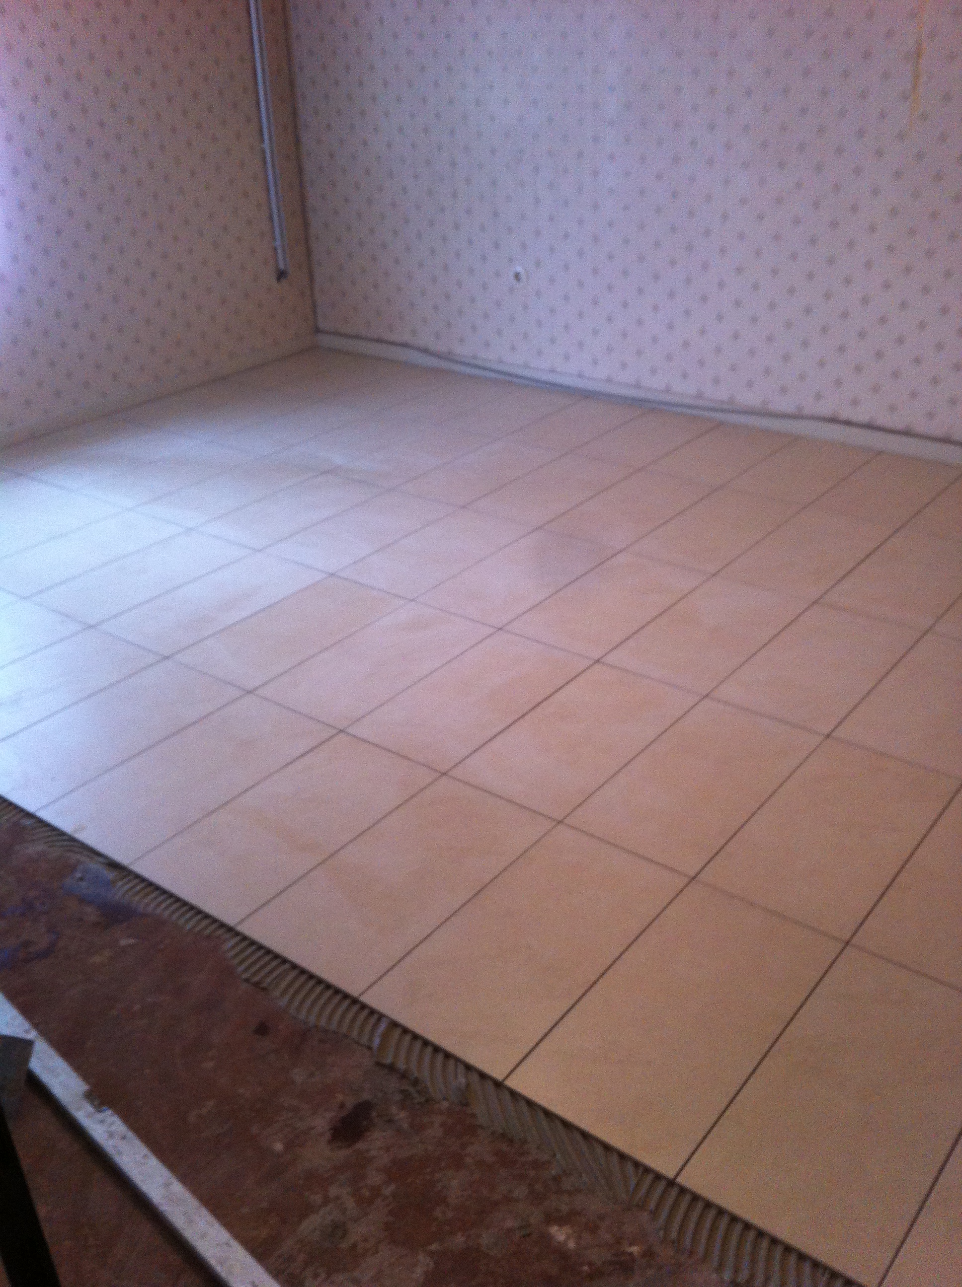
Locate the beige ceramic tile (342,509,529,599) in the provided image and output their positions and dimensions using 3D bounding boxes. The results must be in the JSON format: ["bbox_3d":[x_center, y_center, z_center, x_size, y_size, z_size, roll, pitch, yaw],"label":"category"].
[{"bbox_3d":[-0.122,-0.270,3.847,0.300,0.010,0.600,19,34,33],"label":"beige ceramic tile"}]

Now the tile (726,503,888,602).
[{"bbox_3d":[0.967,-0.263,3.766,0.300,0.010,0.600,19,34,33],"label":"tile"}]

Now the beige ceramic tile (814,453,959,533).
[{"bbox_3d":[1.325,-0.498,4.185,0.300,0.010,0.585,18,34,33],"label":"beige ceramic tile"}]

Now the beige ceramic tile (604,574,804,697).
[{"bbox_3d":[0.590,-0.028,3.326,0.300,0.010,0.600,18,34,33],"label":"beige ceramic tile"}]

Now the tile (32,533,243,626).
[{"bbox_3d":[-0.971,-0.197,3.761,0.300,0.010,0.600,19,34,33],"label":"tile"}]

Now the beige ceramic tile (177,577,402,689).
[{"bbox_3d":[-0.488,-0.036,3.407,0.300,0.010,0.600,18,34,33],"label":"beige ceramic tile"}]

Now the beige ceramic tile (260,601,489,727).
[{"bbox_3d":[-0.251,0.044,3.238,0.300,0.010,0.600,18,34,33],"label":"beige ceramic tile"}]

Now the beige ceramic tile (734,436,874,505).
[{"bbox_3d":[1.103,-0.582,4.370,0.300,0.010,0.600,19,34,33],"label":"beige ceramic tile"}]

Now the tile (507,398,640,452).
[{"bbox_3d":[0.353,-0.806,4.835,0.300,0.010,0.573,18,34,33],"label":"tile"}]

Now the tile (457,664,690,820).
[{"bbox_3d":[0.227,0.210,2.930,0.300,0.010,0.600,19,34,33],"label":"tile"}]

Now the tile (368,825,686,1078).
[{"bbox_3d":[0.097,0.527,2.347,0.300,0.010,0.600,19,34,33],"label":"tile"}]

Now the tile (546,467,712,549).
[{"bbox_3d":[0.487,-0.425,4.098,0.300,0.010,0.600,19,34,33],"label":"tile"}]

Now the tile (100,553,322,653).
[{"bbox_3d":[-0.725,-0.117,3.576,0.300,0.010,0.600,18,34,33],"label":"tile"}]

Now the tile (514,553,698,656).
[{"bbox_3d":[0.360,-0.108,3.523,0.300,0.010,0.600,19,34,33],"label":"tile"}]

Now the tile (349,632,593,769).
[{"bbox_3d":[-0.013,0.129,3.097,0.300,0.010,0.600,19,34,33],"label":"tile"}]

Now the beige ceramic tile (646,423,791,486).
[{"bbox_3d":[0.848,-0.656,4.506,0.300,0.010,0.570,19,34,33],"label":"beige ceramic tile"}]

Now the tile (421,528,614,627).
[{"bbox_3d":[0.120,-0.190,3.689,0.300,0.010,0.600,19,34,33],"label":"tile"}]

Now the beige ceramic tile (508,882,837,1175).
[{"bbox_3d":[0.335,0.601,2.134,0.300,0.010,0.600,18,34,33],"label":"beige ceramic tile"}]

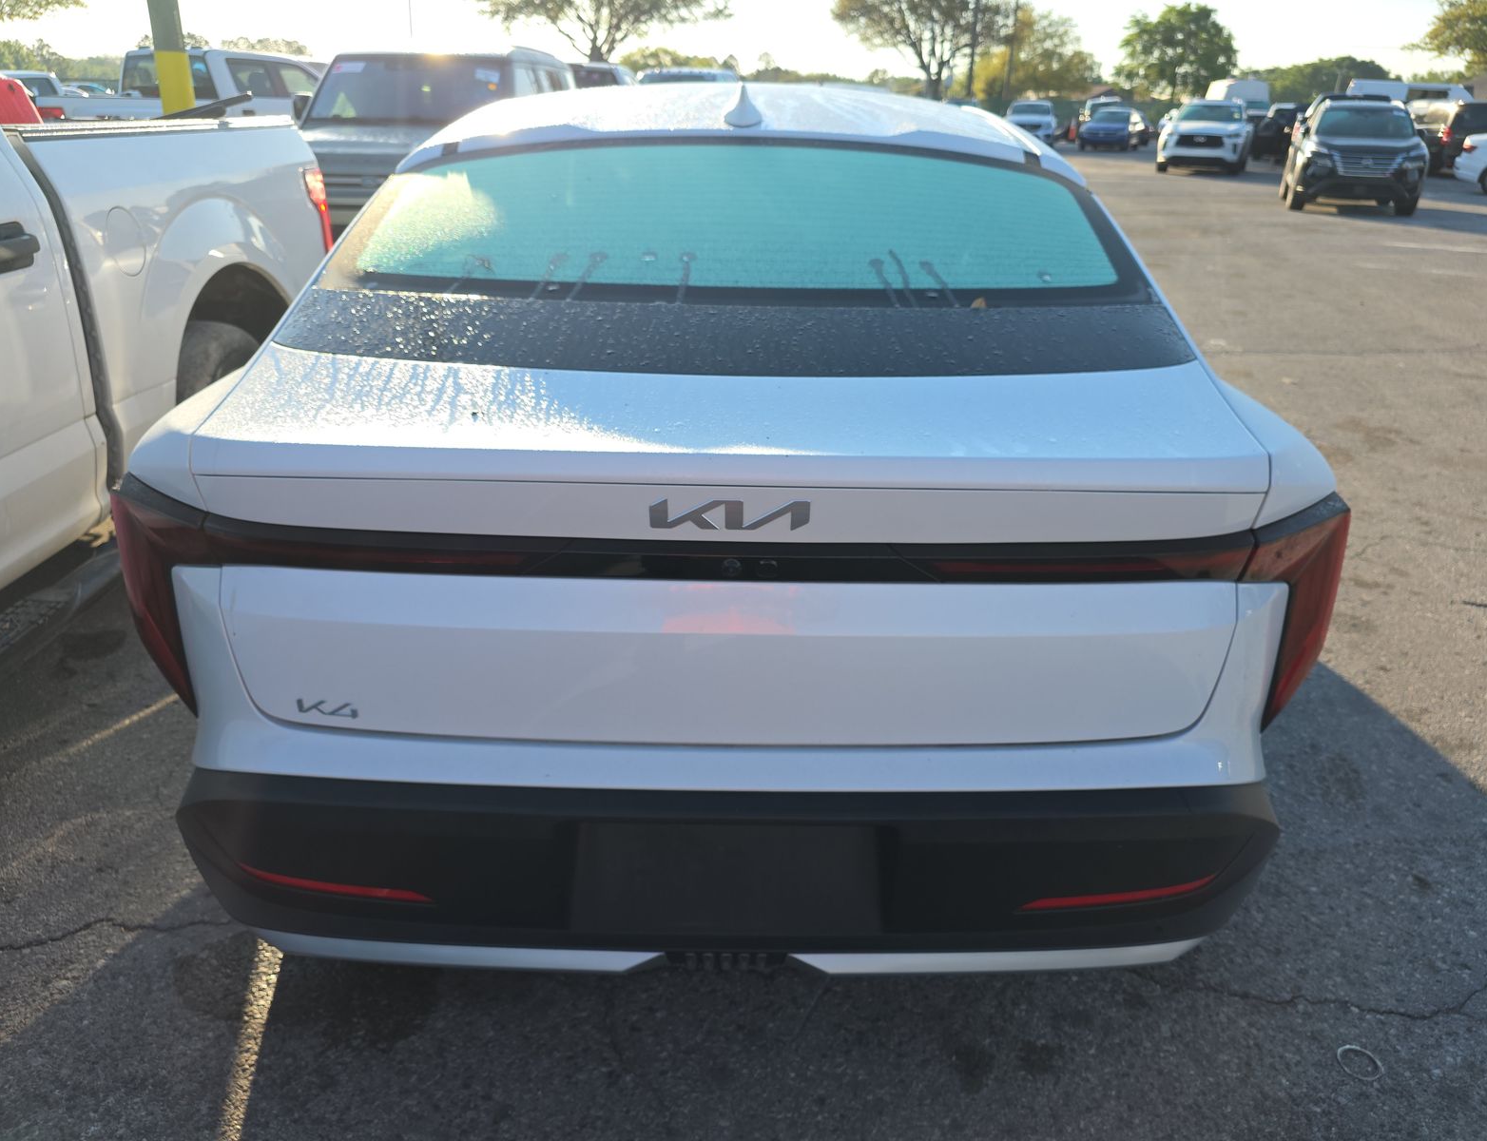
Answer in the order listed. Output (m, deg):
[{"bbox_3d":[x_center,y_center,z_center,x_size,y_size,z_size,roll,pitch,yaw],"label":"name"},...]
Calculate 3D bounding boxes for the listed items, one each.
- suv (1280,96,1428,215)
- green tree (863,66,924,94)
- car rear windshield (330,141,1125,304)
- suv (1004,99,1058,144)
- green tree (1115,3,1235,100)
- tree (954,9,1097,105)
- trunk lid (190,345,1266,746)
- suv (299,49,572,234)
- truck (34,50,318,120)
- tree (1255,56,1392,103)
[{"bbox_3d":[10.480,-7.145,17.380,1.840,1.690,4.650,11,27,20],"label":"suv"},{"bbox_3d":[16.110,-50.444,106.544,6.400,4.900,5.500,4,25,6],"label":"green tree"},{"bbox_3d":[-0.006,-0.615,1.777,1.300,0.140,0.610,1,47,0],"label":"car rear windshield"},{"bbox_3d":[11.832,-18.334,41.337,1.880,1.700,4.650,7,26,13],"label":"suv"},{"bbox_3d":[25.747,-30.142,60.759,7.400,7.200,7.000,10,26,18],"label":"green tree"},{"bbox_3d":[17.145,-30.115,60.843,8.600,6.800,7.600,7,26,13],"label":"tree"},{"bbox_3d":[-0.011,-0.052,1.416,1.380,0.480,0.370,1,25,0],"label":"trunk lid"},{"bbox_3d":[-2.593,-3.737,9.148,1.920,1.760,4.950,1,25,0],"label":"suv"},{"bbox_3d":[-7.240,-6.180,14.172,2.020,1.940,5.950,12,27,22],"label":"truck"},{"bbox_3d":[50.036,-40.457,85.537,11.500,5.700,9.500,13,28,24],"label":"tree"}]

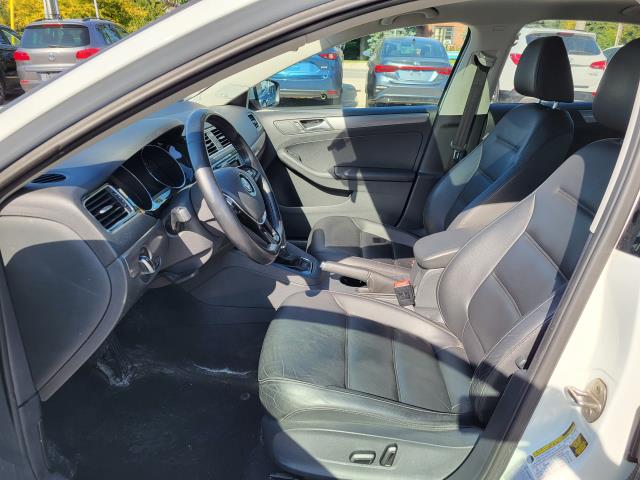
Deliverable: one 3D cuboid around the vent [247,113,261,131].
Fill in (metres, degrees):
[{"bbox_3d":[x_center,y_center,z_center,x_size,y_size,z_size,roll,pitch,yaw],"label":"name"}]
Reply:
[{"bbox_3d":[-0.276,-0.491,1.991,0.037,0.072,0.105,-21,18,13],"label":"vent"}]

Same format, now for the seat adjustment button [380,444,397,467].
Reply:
[{"bbox_3d":[0.139,0.440,0.985,0.026,0.058,0.022,14,22,0],"label":"seat adjustment button"}]

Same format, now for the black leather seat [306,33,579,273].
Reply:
[{"bbox_3d":[0.396,-0.240,1.764,0.880,0.950,0.530,3,21,5],"label":"black leather seat"}]

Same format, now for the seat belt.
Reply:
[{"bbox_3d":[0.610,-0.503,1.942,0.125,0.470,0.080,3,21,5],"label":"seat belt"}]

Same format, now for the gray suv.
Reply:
[{"bbox_3d":[-5.045,-4.265,11.584,1.810,1.690,4.430,3,21,5],"label":"gray suv"}]

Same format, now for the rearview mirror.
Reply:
[{"bbox_3d":[-0.253,-0.685,2.262,0.090,0.135,0.185,12,24,25],"label":"rearview mirror"}]

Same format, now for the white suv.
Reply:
[{"bbox_3d":[4.934,-4.151,11.782,1.880,1.680,4.700,3,21,5],"label":"white suv"}]

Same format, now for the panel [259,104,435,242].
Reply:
[{"bbox_3d":[0.054,-0.248,2.114,0.840,0.670,0.130,3,21,5],"label":"panel"}]

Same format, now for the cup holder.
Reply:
[{"bbox_3d":[0.107,0.163,1.524,0.082,0.070,0.082,3,21,5],"label":"cup holder"}]

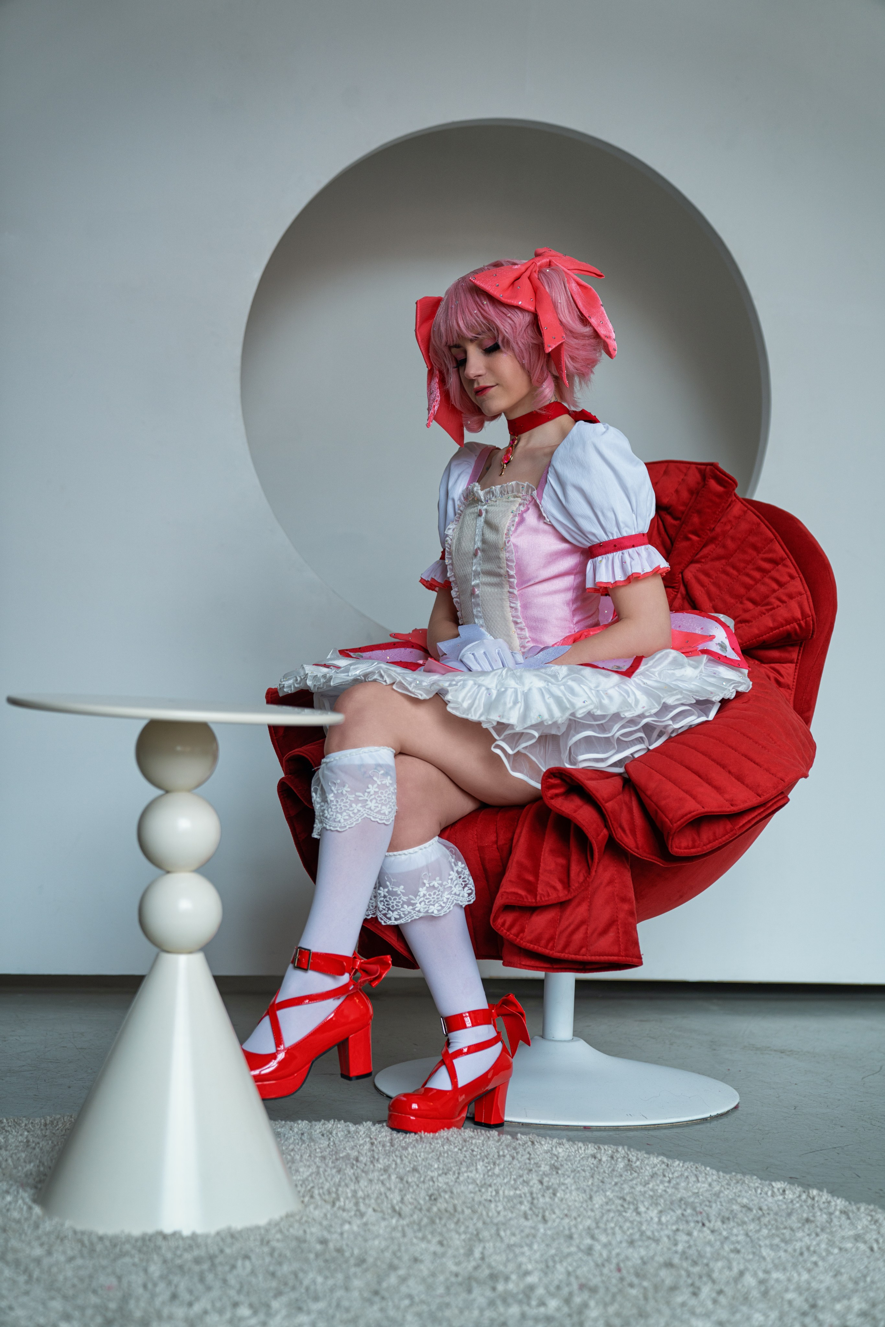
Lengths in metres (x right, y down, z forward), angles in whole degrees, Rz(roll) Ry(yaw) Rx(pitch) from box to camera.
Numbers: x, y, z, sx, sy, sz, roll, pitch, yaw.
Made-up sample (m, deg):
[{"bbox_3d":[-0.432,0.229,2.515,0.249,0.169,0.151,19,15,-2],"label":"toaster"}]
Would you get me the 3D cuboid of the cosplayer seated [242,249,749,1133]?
[{"bbox_3d":[0.111,0.025,3.137,0.900,1.433,0.640,3,-1,-42],"label":"cosplayer seated"}]

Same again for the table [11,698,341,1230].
[{"bbox_3d":[-0.350,0.378,2.436,0.438,0.649,0.438,2,-1,0],"label":"table"}]

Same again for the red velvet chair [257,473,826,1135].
[{"bbox_3d":[0.192,0.197,3.253,1.050,1.100,0.950,1,-1,38],"label":"red velvet chair"}]

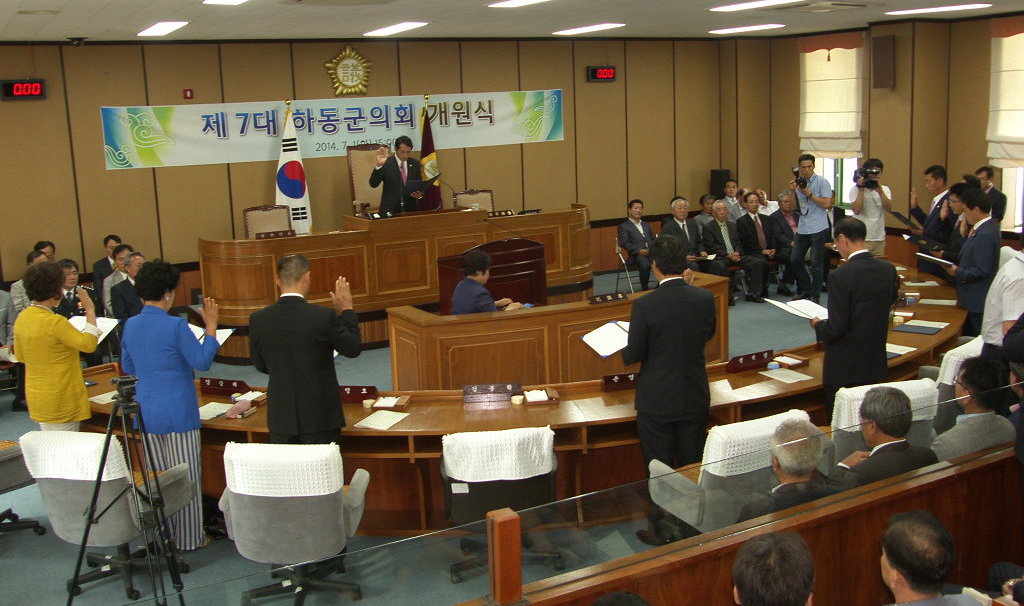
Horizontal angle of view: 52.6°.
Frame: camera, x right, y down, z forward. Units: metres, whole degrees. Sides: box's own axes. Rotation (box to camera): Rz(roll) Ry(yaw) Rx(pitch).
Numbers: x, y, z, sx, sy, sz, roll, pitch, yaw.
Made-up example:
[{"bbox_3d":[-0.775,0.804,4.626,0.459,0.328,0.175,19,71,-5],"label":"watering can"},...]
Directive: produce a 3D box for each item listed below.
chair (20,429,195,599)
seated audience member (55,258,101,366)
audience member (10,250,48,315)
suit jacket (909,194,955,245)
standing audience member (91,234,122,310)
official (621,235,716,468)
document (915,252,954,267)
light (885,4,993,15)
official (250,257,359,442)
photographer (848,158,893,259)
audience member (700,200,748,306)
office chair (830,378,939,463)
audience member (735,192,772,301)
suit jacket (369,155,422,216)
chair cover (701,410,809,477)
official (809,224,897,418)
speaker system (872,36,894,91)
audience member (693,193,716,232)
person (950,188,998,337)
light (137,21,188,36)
[{"bbox_3d":[-2.086,1.040,5.463,0.650,0.890,0.660,1,11,18],"label":"chair"},{"bbox_3d":[-3.648,0.259,8.777,0.500,1.280,0.720,-10,13,-36],"label":"seated audience member"},{"bbox_3d":[-4.500,0.128,10.100,0.750,1.270,0.520,2,12,20],"label":"audience member"},{"bbox_3d":[4.086,-0.709,9.990,0.400,0.720,0.470,-5,11,-12],"label":"suit jacket"},{"bbox_3d":[-3.923,-0.058,10.492,0.650,1.284,0.480,6,13,35],"label":"standing audience member"},{"bbox_3d":[0.893,0.508,5.800,0.560,1.730,0.460,-6,12,-19],"label":"official"},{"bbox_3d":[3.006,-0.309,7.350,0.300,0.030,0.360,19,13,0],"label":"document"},{"bbox_3d":[4.577,-3.167,11.137,0.290,0.060,1.240,-8,12,-28],"label":"light"},{"bbox_3d":[-1.142,0.608,5.700,0.600,1.730,0.460,-1,11,4],"label":"official"},{"bbox_3d":[4.117,-0.804,11.847,0.580,1.715,0.500,3,12,30],"label":"photographer"},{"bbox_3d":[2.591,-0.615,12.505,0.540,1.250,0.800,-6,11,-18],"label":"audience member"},{"bbox_3d":[2.070,0.829,6.190,0.680,0.870,0.660,-5,11,-16],"label":"office chair"},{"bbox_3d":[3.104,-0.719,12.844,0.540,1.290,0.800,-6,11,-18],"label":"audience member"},{"bbox_3d":[-1.300,-1.310,11.769,0.600,0.750,0.360,-7,12,-23],"label":"suit jacket"},{"bbox_3d":[1.153,0.691,4.882,0.500,0.275,0.180,-7,11,-21],"label":"chair cover"},{"bbox_3d":[1.978,0.348,6.005,0.530,1.690,0.460,-9,12,-32],"label":"official"},{"bbox_3d":[4.539,-2.950,12.650,0.140,0.600,0.320,-8,12,-28],"label":"speaker system"},{"bbox_3d":[2.563,-0.795,13.261,0.480,1.190,0.680,-7,12,-23],"label":"audience member"},{"bbox_3d":[3.484,0.023,7.800,0.480,1.720,0.500,-1,11,7],"label":"person"},{"bbox_3d":[-3.603,-2.835,10.659,0.310,0.060,1.280,-8,11,-28],"label":"light"}]

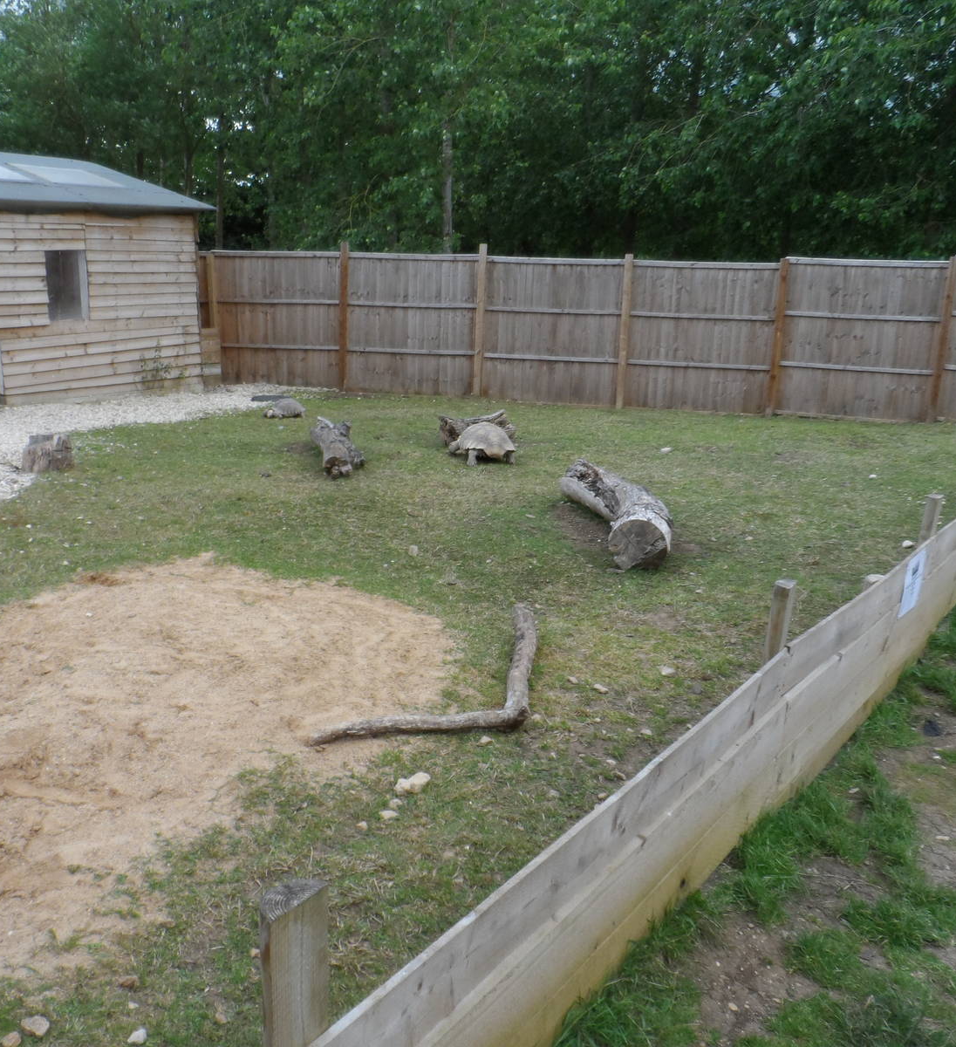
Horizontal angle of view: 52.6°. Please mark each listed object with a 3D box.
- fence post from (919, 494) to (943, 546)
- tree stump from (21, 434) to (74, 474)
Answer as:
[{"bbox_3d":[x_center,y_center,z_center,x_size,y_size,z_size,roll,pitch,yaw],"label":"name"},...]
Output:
[{"bbox_3d":[2.165,0.231,4.687,0.070,0.720,0.095,12,19,34],"label":"fence post"},{"bbox_3d":[-3.665,-0.623,8.260,0.430,0.280,0.420,-5,17,-23],"label":"tree stump"}]

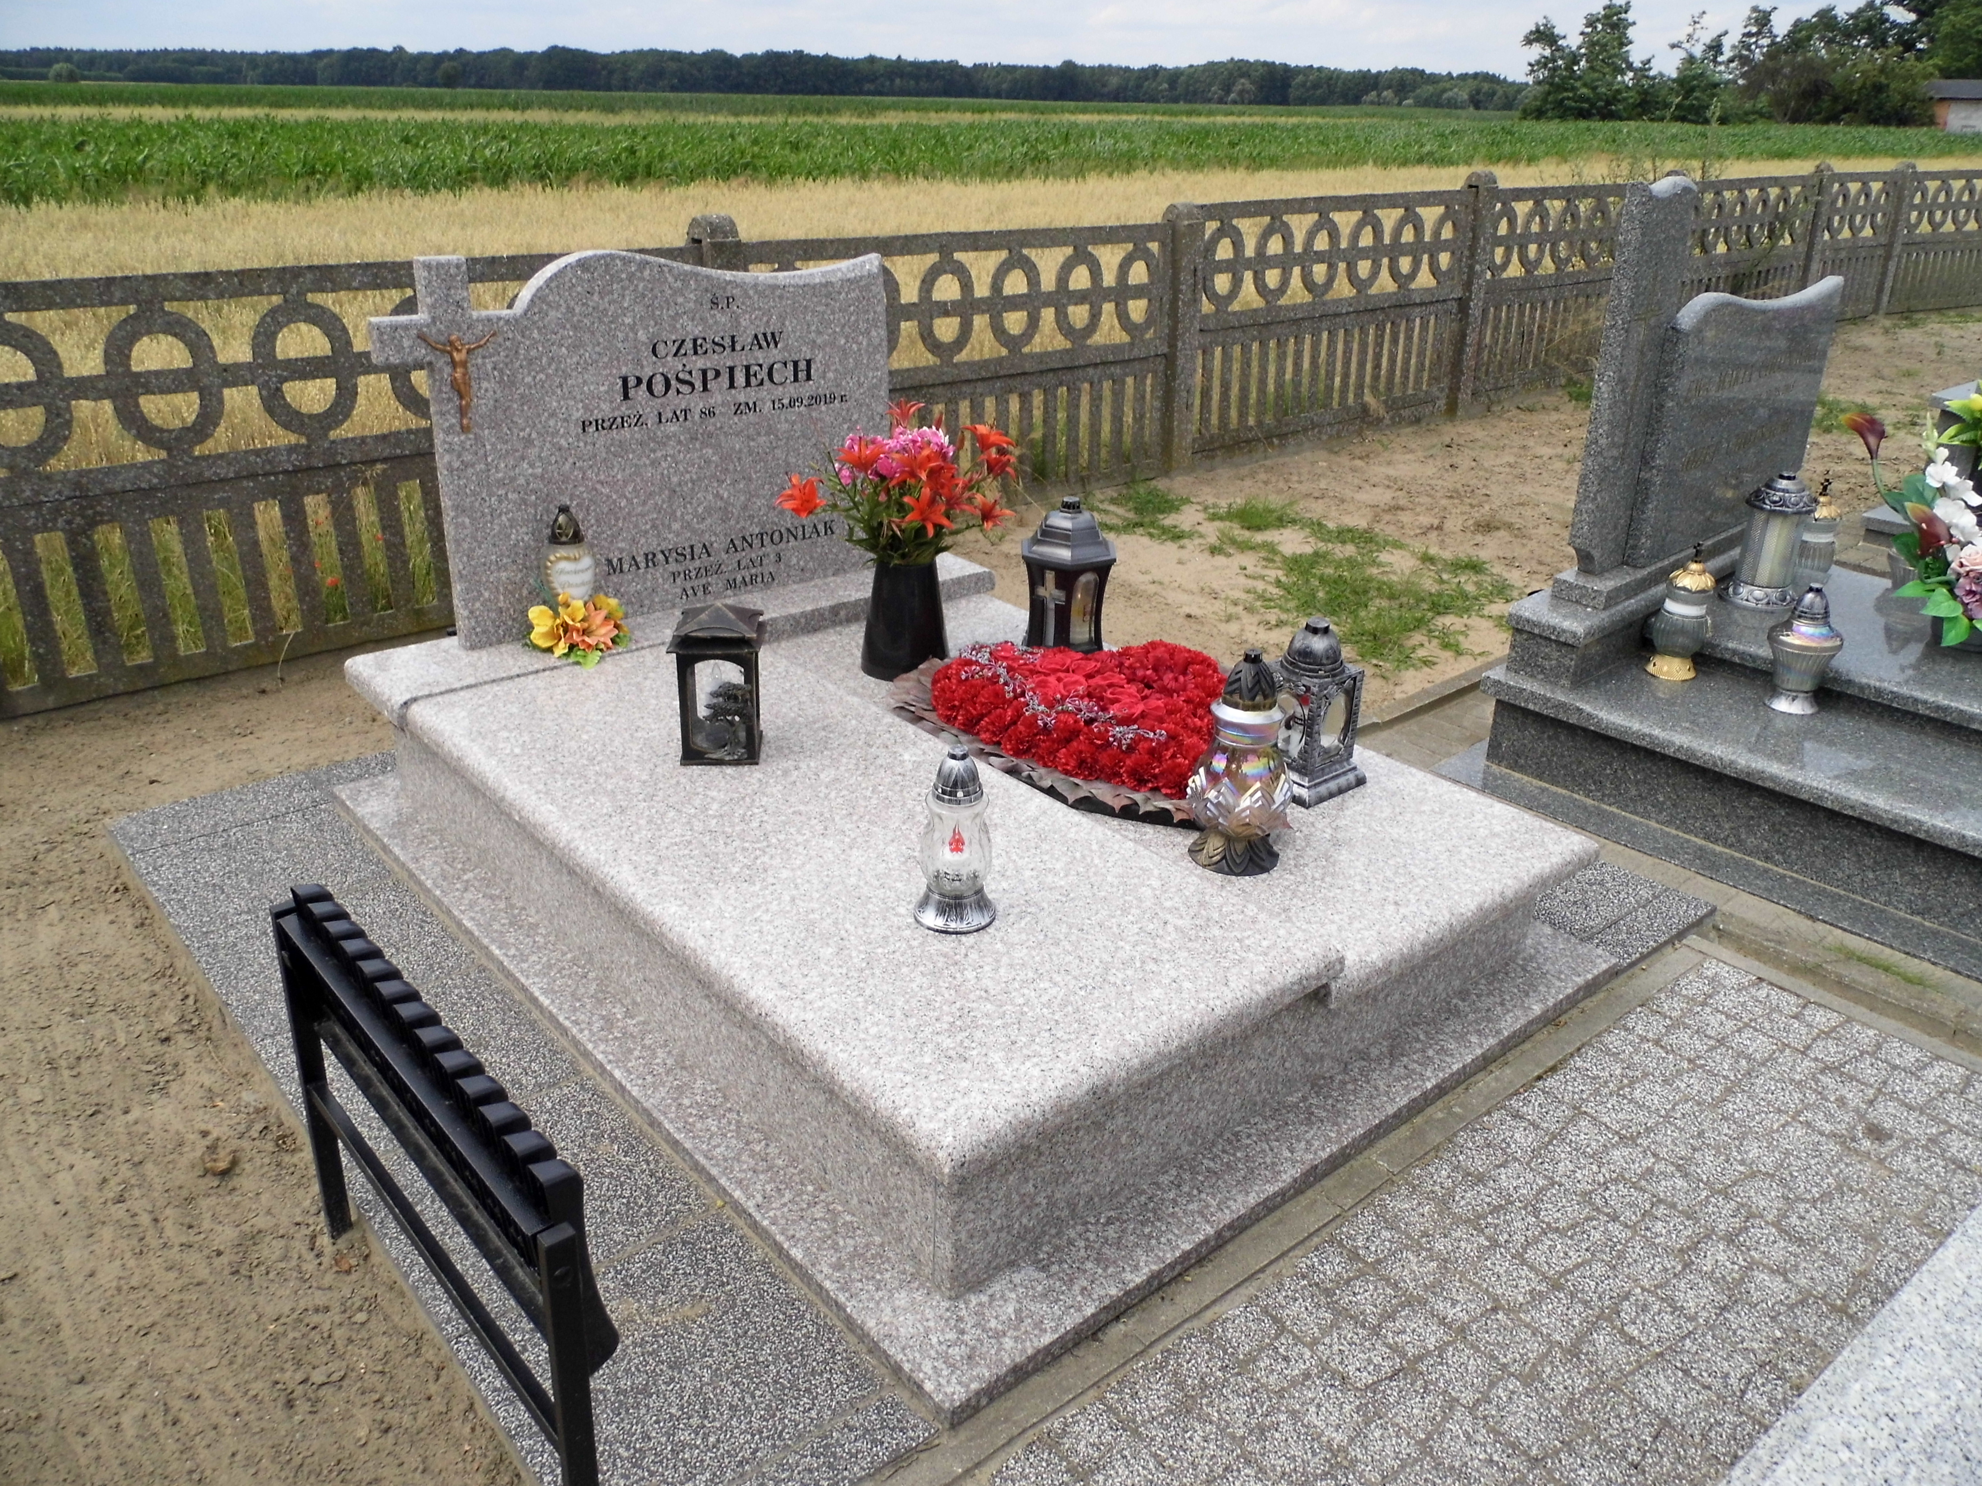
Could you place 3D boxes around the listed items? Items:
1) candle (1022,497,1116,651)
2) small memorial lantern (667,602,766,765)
[{"bbox_3d":[0.182,-0.381,3.315,0.250,0.367,0.225,16,28,30],"label":"candle"},{"bbox_3d":[-0.510,-0.126,2.697,0.168,0.284,0.168,0,24,-3],"label":"small memorial lantern"}]

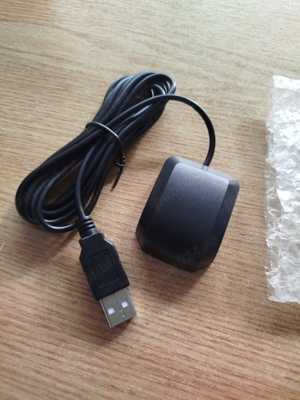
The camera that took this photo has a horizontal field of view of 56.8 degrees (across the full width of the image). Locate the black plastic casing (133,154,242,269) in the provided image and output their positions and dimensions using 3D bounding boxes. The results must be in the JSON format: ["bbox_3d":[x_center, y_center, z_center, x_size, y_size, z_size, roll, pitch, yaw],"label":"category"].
[{"bbox_3d":[0.018,0.004,0.126,0.038,0.015,0.050,22,73,6],"label":"black plastic casing"}]

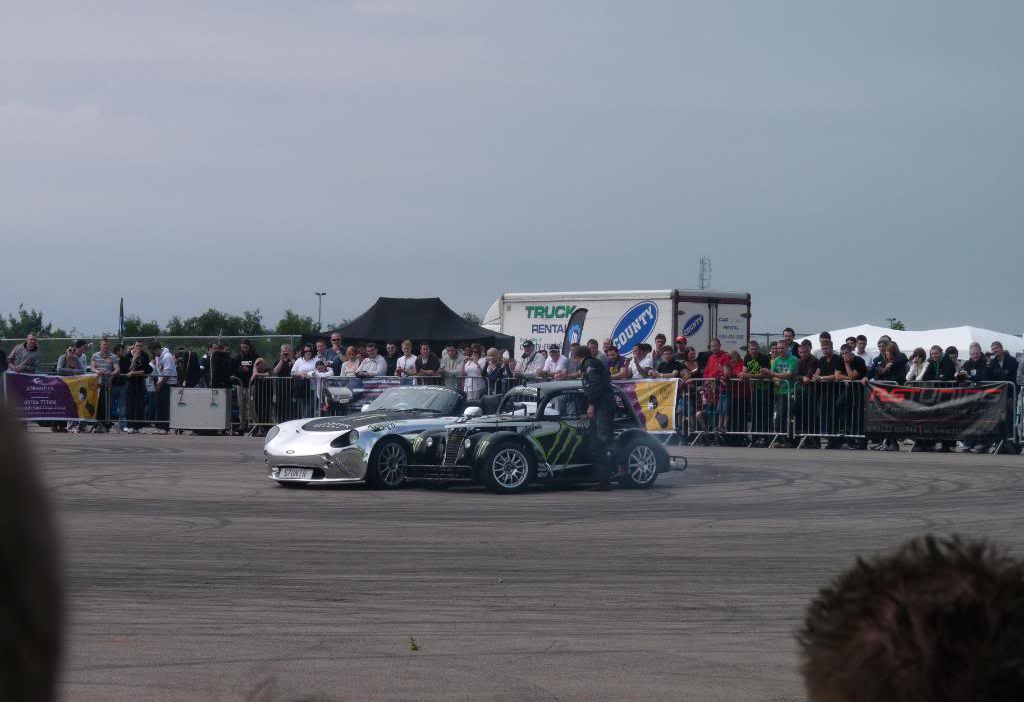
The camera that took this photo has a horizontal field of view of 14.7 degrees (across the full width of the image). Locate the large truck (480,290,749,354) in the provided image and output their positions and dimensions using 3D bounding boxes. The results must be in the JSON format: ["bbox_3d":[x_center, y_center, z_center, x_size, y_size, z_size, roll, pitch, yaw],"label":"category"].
[{"bbox_3d":[2.090,0.270,95.900,2.500,3.370,7.900,0,0,-42],"label":"large truck"}]

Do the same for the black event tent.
[{"bbox_3d":[-2.400,0.300,93.000,4.500,3.100,3.000,0,0,7],"label":"black event tent"}]

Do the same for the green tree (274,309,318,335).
[{"bbox_3d":[-12.504,-0.200,230.000,2.550,4.400,2.500,0,0,0],"label":"green tree"}]

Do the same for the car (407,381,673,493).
[{"bbox_3d":[0.330,0.955,44.400,3.200,1.200,1.530,0,0,-41],"label":"car"}]

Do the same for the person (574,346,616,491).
[{"bbox_3d":[0.930,0.750,43.900,0.580,1.610,0.520,0,0,3],"label":"person"}]

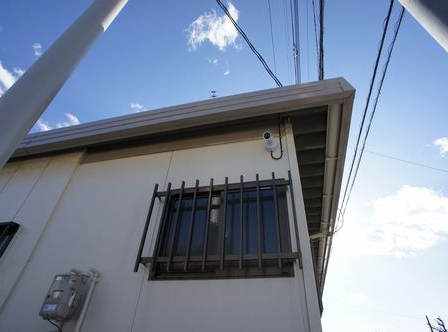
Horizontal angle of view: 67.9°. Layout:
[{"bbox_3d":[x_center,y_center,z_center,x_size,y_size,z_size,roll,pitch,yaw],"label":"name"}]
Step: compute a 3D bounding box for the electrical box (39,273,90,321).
[{"bbox_3d":[-1.105,0.898,2.335,0.182,0.304,0.125,-6,-44,10],"label":"electrical box"}]

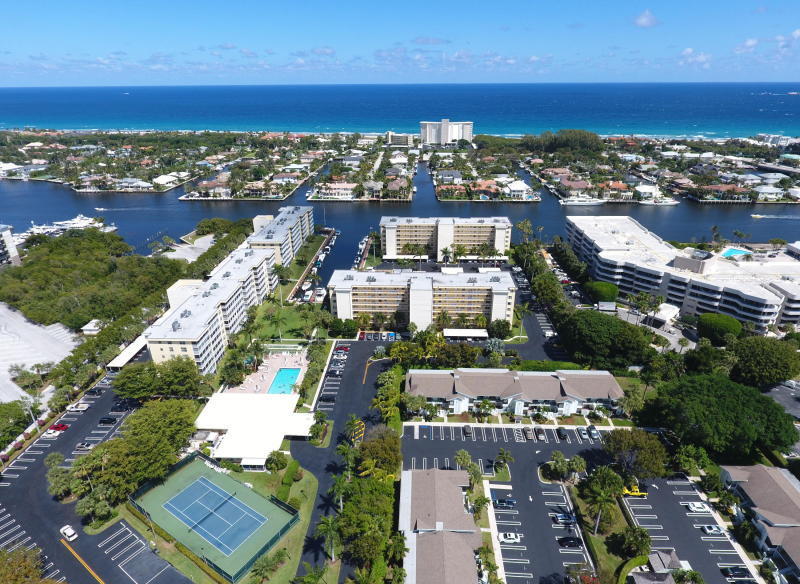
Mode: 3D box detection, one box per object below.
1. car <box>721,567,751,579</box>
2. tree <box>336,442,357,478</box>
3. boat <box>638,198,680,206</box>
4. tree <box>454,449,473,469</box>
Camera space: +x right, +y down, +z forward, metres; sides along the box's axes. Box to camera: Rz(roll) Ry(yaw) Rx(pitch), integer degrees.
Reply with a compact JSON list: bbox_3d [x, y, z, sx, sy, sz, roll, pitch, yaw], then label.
[{"bbox_3d":[68.976,57.230,94.807,4.850,1.500,1.850,0,24,0],"label":"car"},{"bbox_3d":[-12.776,43.384,115.906,5.400,9.800,5.400,0,24,0],"label":"tree"},{"bbox_3d":[213.773,-74.909,381.299,33.000,6.300,7.000,1,25,2],"label":"boat"},{"bbox_3d":[15.588,43.529,115.381,3.900,7.900,3.900,1,24,2],"label":"tree"}]

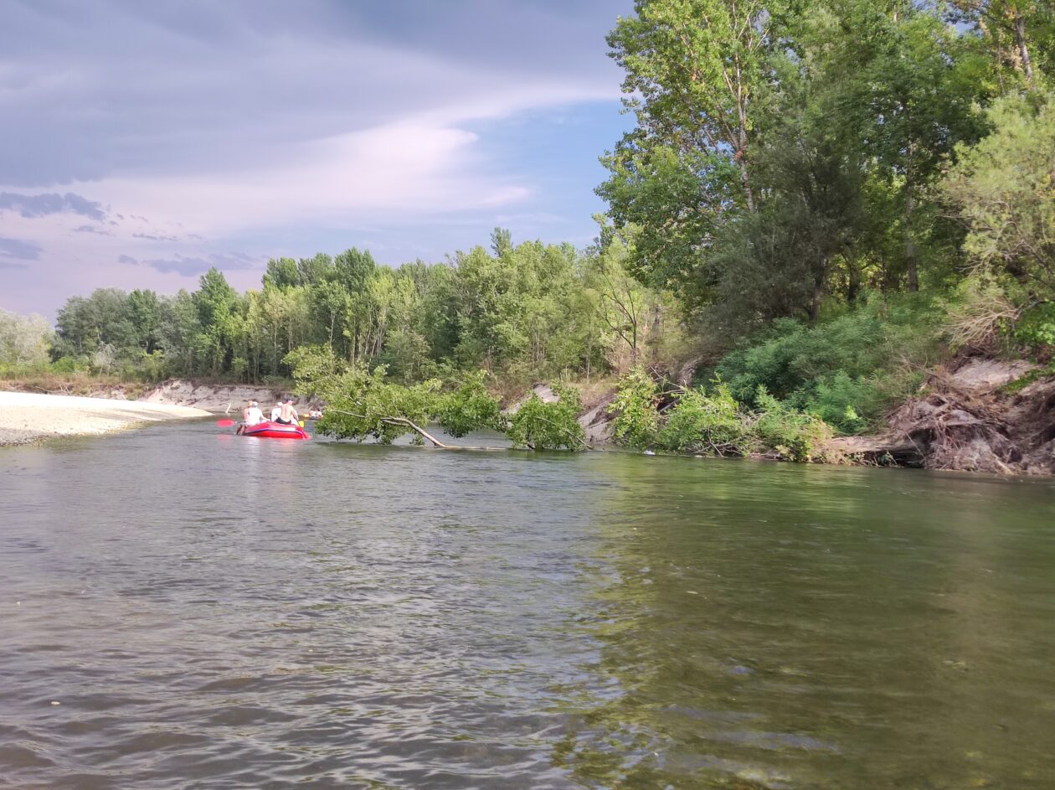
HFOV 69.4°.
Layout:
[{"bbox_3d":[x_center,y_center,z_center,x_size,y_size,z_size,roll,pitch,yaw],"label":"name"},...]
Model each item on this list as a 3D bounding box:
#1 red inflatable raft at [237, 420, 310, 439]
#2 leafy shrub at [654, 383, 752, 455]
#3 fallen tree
[{"bbox_3d":[-9.049,1.210,27.200,1.600,0.600,3.100,2,-1,-31],"label":"red inflatable raft"},{"bbox_3d":[4.975,0.679,21.800,2.500,1.950,2.200,1,-1,0],"label":"leafy shrub"},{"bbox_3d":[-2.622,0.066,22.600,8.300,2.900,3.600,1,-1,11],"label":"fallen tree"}]

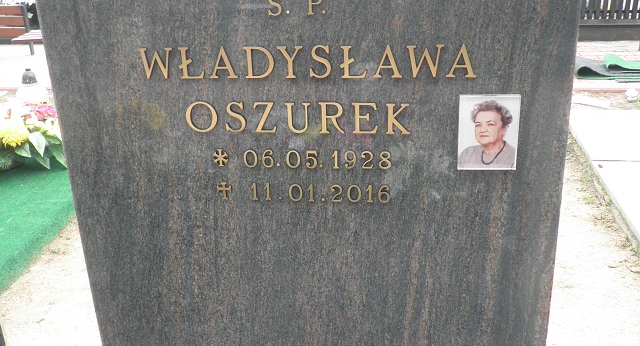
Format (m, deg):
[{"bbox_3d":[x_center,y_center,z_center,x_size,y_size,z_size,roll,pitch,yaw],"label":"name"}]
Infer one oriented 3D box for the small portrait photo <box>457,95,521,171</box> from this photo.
[{"bbox_3d":[0.260,-0.060,1.112,0.090,0.120,0.009,1,23,8],"label":"small portrait photo"}]

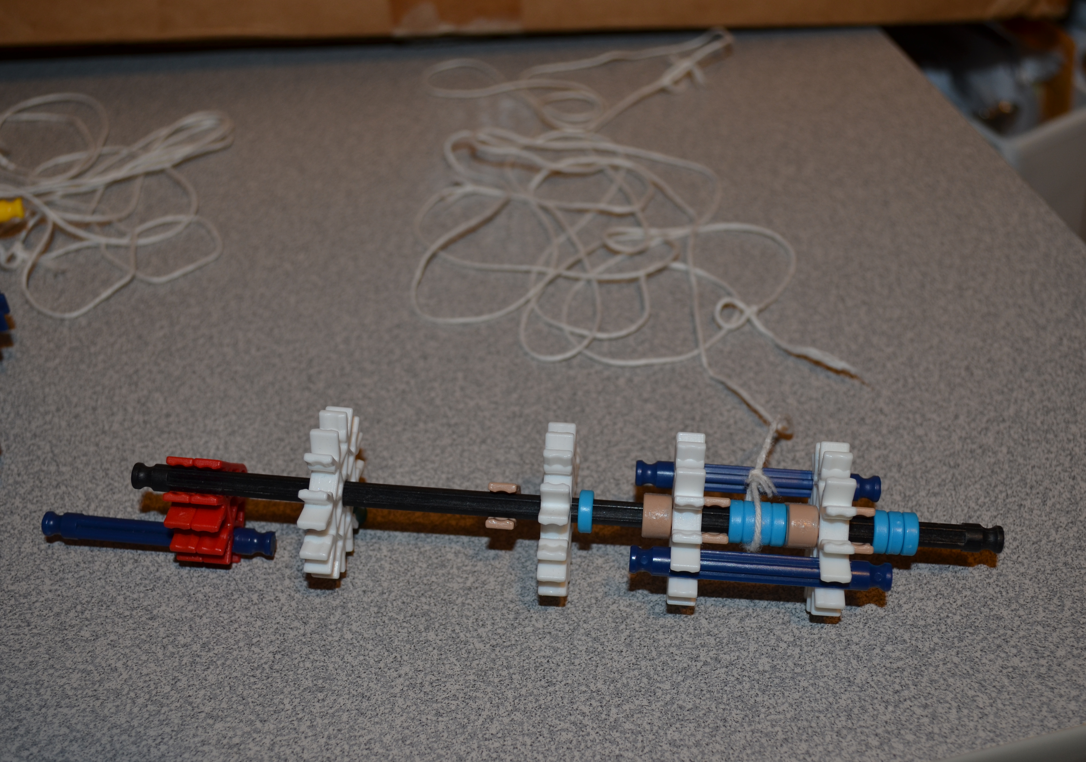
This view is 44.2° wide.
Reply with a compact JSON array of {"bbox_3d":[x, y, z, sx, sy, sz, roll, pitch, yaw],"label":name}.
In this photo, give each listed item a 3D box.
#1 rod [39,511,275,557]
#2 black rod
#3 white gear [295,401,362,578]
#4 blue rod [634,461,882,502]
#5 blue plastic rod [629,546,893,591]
[{"bbox_3d":[-0.089,0.036,0.312,0.054,0.006,0.006,5,38,3],"label":"rod"},{"bbox_3d":[0.004,0.028,0.293,0.190,0.006,0.006,4,38,4],"label":"black rod"},{"bbox_3d":[-0.047,0.024,0.296,0.006,0.037,0.037,4,38,4],"label":"white gear"},{"bbox_3d":[0.048,0.022,0.300,0.054,0.006,0.006,4,38,4],"label":"blue rod"},{"bbox_3d":[0.045,0.039,0.279,0.054,0.006,0.006,4,38,4],"label":"blue plastic rod"}]

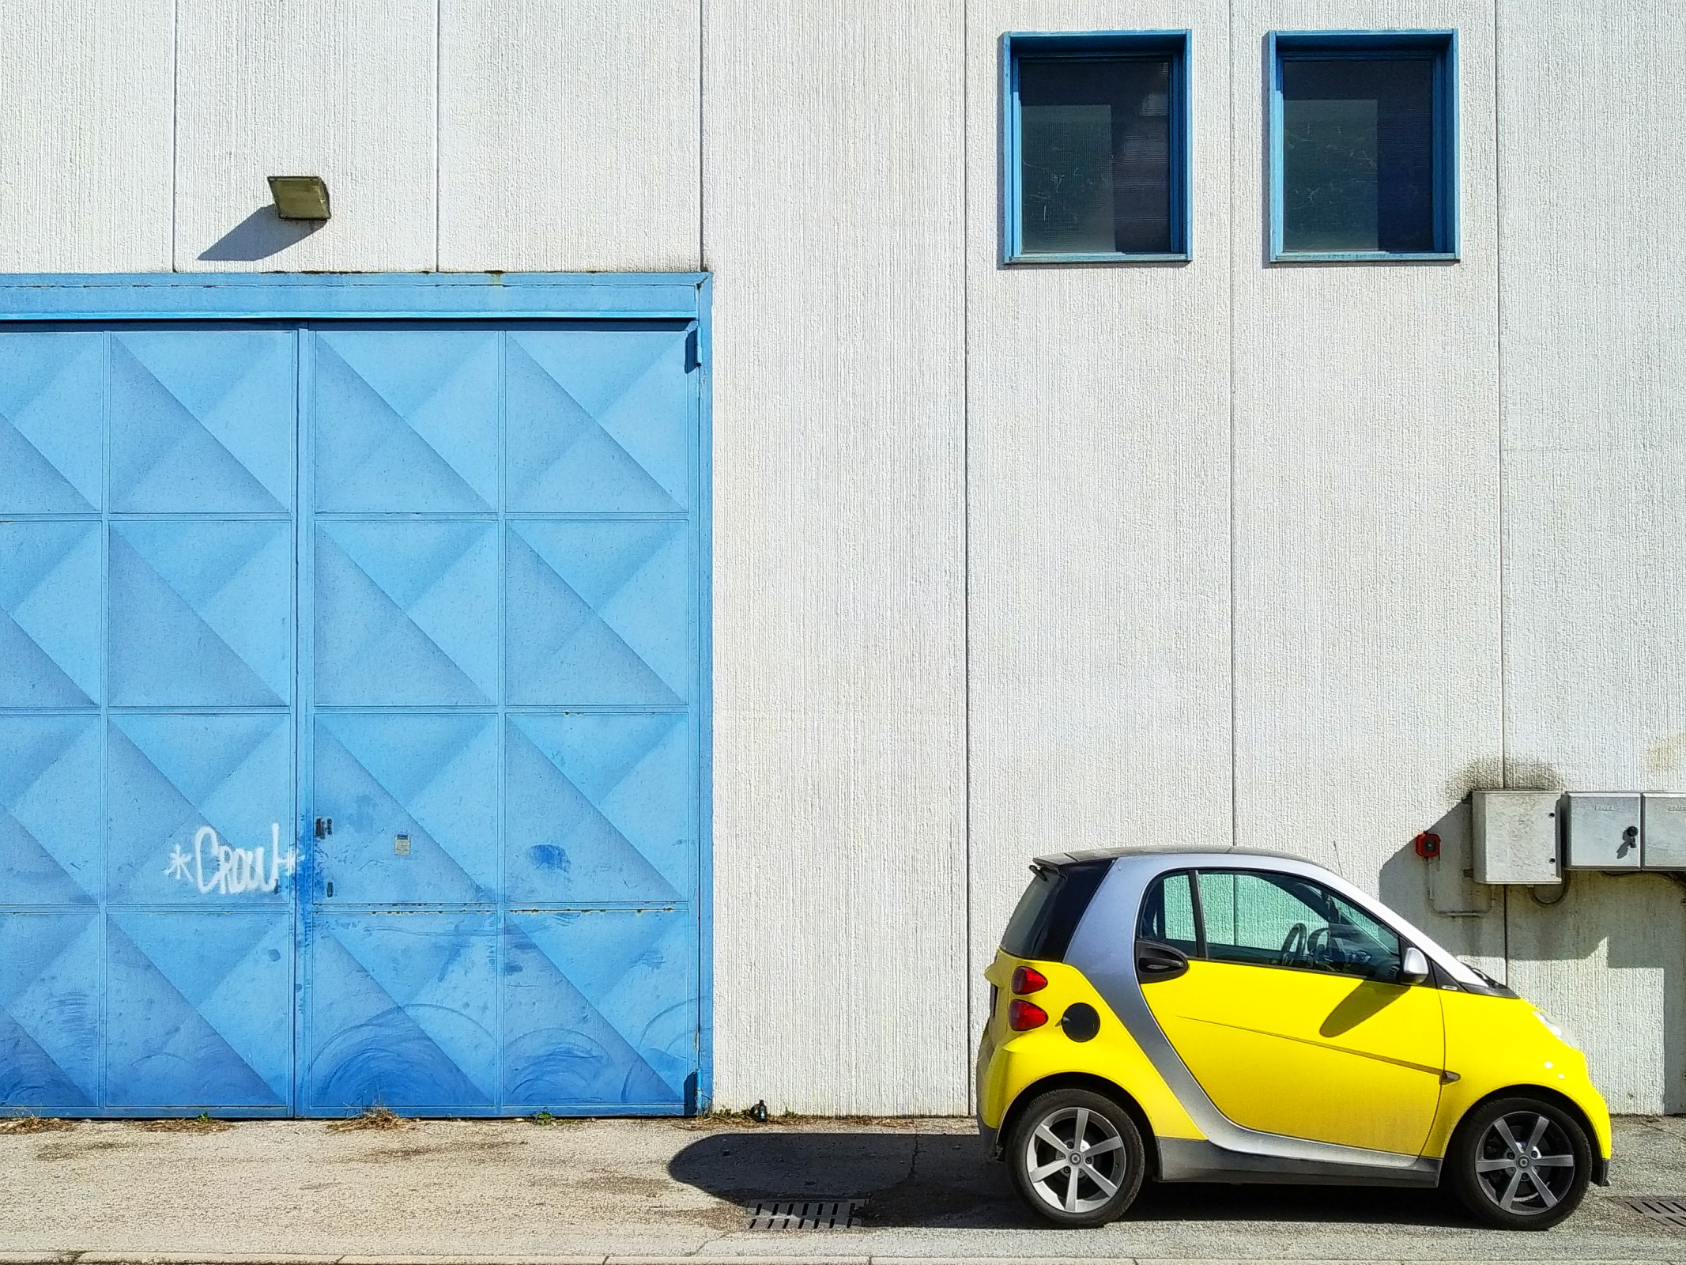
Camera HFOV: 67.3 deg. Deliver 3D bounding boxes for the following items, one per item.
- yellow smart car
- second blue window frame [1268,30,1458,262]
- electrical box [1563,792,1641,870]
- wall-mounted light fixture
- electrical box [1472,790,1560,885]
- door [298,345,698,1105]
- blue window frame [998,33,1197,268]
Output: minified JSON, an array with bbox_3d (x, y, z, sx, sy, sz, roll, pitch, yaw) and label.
[{"bbox_3d":[1.950,1.780,6.000,2.690,1.540,1.560,0,-1,0],"label":"yellow smart car"},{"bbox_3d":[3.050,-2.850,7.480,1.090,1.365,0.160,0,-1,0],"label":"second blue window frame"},{"bbox_3d":[4.310,1.130,7.240,0.420,0.450,0.180,0,-1,0],"label":"electrical box"},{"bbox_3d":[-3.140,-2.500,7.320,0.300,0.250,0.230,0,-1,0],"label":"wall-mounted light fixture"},{"bbox_3d":[3.840,1.165,7.250,0.440,0.515,0.200,0,-1,0],"label":"electrical box"},{"bbox_3d":[-1.990,0.505,7.420,2.330,4.630,0.100,0,-1,0],"label":"door"},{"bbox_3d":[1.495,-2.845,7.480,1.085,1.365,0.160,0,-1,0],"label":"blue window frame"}]

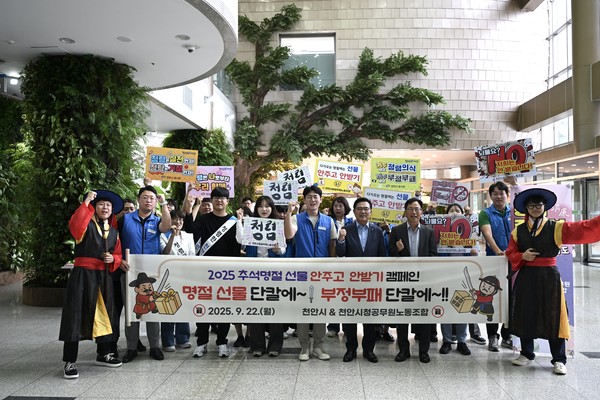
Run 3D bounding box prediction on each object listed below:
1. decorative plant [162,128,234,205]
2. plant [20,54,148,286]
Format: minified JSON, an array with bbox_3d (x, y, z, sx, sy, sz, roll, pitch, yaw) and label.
[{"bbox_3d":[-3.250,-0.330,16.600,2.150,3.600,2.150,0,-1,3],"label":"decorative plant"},{"bbox_3d":[-3.770,-0.440,9.100,2.050,3.700,2.050,0,-1,3],"label":"plant"}]

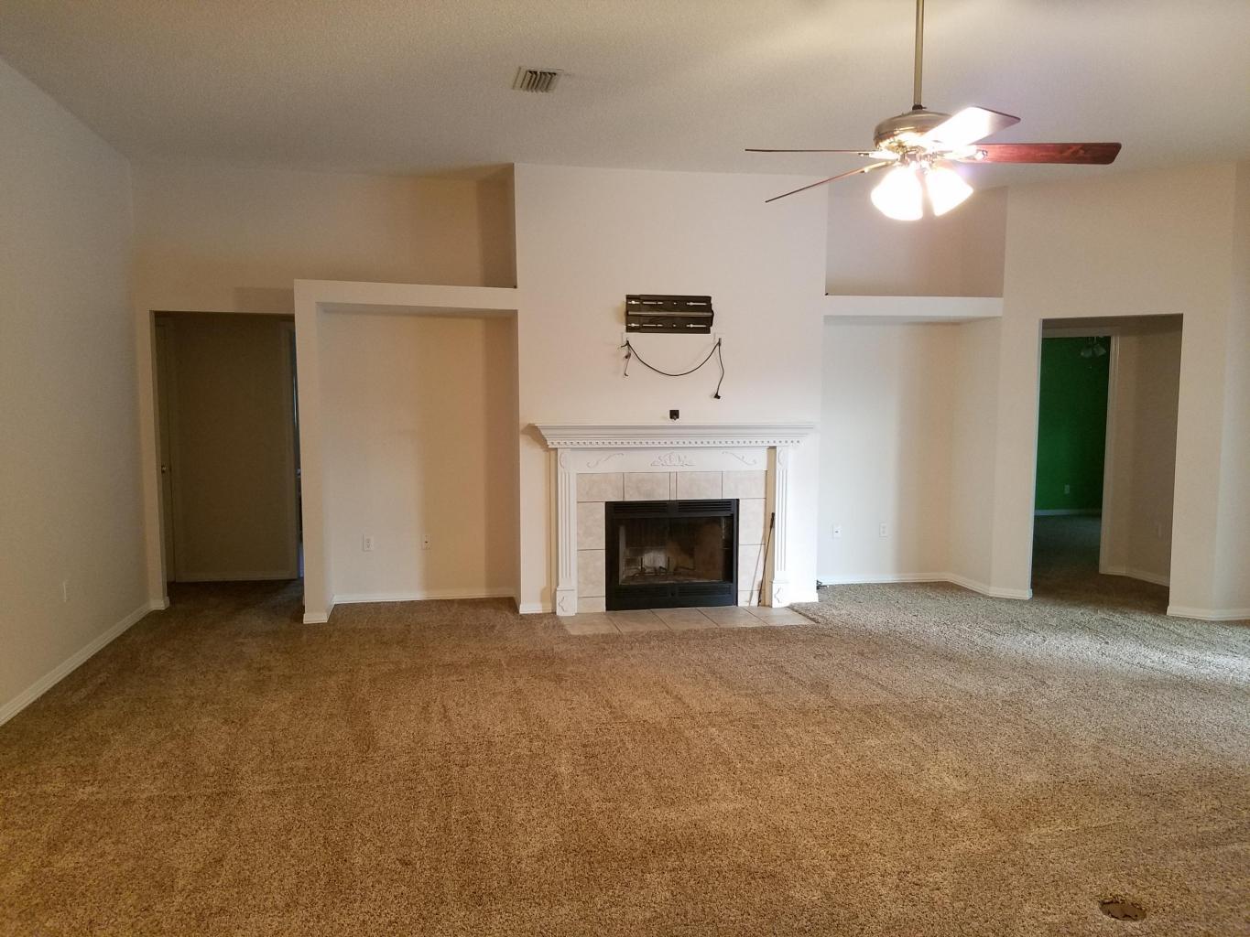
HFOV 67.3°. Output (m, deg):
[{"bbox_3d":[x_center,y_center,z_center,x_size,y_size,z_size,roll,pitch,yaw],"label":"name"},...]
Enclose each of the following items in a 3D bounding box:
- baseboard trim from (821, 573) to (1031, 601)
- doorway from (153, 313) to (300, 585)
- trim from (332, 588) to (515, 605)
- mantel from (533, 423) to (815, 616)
[{"bbox_3d":[2.195,0.928,7.360,1.673,0.072,0.765,0,5,-6],"label":"baseboard trim"},{"bbox_3d":[-2.819,-0.052,6.770,1.008,2.106,0.140,-1,5,-11],"label":"doorway"},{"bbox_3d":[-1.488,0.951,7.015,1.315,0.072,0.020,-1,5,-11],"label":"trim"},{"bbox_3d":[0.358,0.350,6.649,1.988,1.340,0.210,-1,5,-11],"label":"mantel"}]

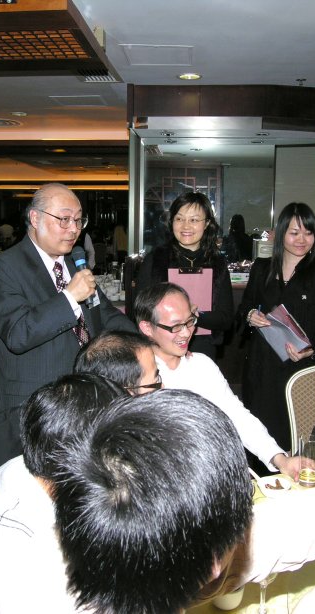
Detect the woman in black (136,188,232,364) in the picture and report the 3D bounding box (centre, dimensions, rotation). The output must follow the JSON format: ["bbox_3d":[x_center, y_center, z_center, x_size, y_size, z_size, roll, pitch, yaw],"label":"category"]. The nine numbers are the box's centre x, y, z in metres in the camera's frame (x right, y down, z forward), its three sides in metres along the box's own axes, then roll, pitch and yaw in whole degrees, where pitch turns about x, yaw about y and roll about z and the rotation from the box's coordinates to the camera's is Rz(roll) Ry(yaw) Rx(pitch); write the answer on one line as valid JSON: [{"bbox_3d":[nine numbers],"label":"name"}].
[{"bbox_3d":[0.126,0.301,2.627,0.460,1.620,0.320,0,9,-2],"label":"woman in black"}]

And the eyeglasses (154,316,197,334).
[{"bbox_3d":[0.060,0.062,2.013,0.142,0.045,0.140,-25,21,-29],"label":"eyeglasses"}]

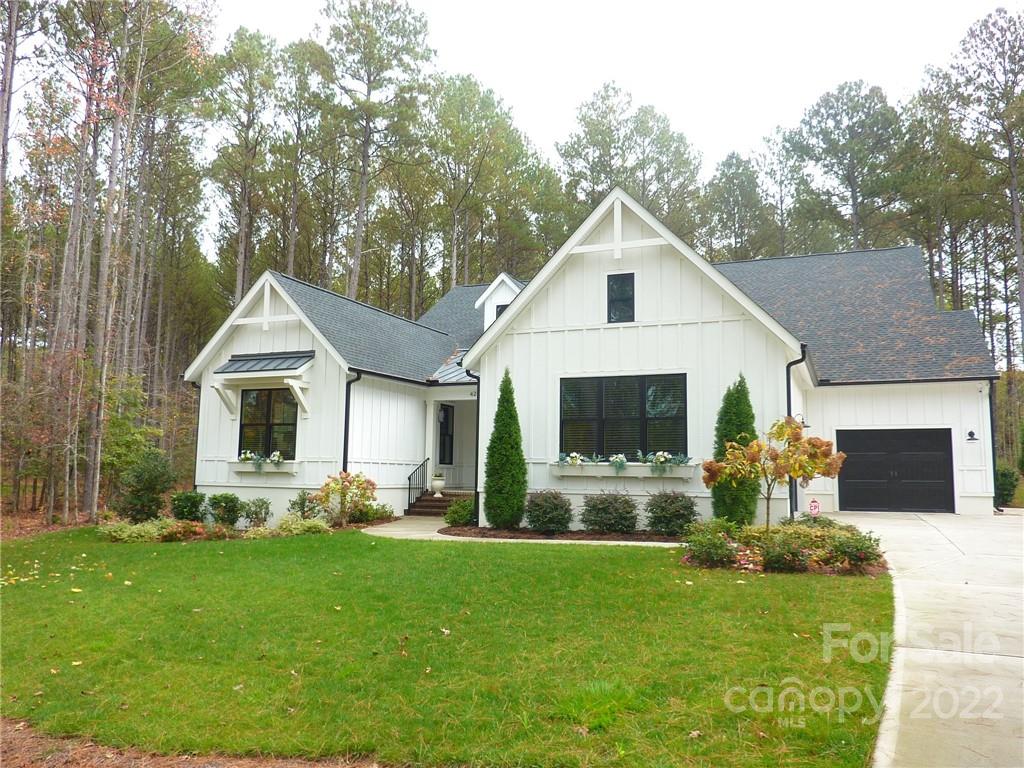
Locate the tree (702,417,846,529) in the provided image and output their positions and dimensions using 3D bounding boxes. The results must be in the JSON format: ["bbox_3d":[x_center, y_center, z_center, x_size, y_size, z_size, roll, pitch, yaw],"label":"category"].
[{"bbox_3d":[4.064,1.545,12.000,2.200,2.075,2.000,-2,-7,23],"label":"tree"}]

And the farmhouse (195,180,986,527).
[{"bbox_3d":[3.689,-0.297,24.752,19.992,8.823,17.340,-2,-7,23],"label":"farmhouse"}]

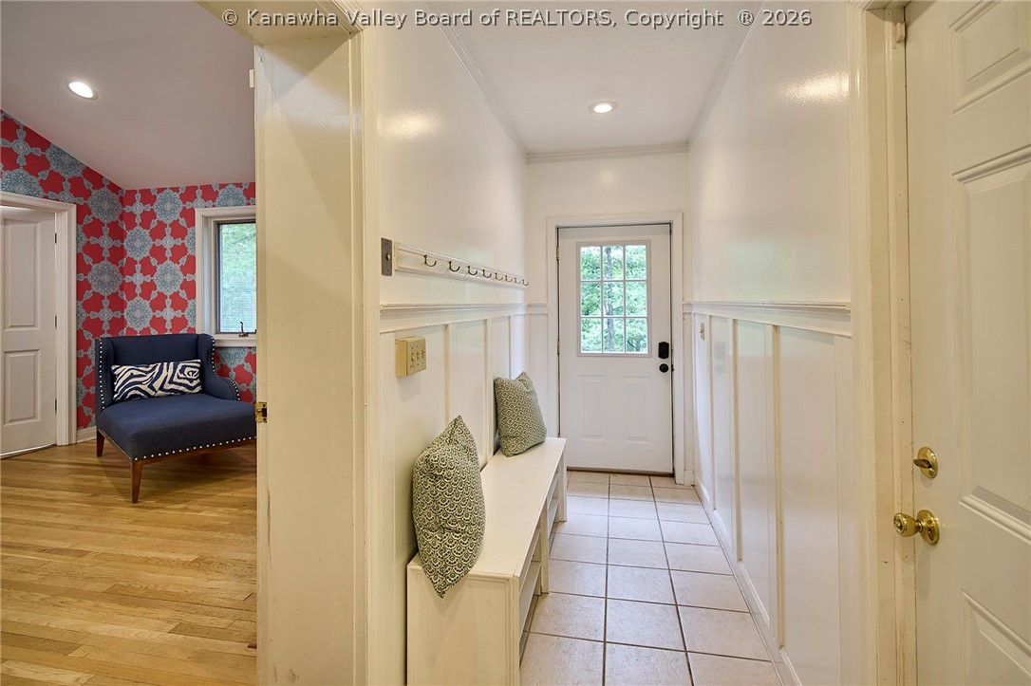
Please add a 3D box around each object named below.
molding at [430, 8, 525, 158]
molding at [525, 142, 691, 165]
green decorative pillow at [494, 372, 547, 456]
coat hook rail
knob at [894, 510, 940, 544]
[{"bbox_3d":[-0.141,-1.459,2.955,0.045,0.075,2.450,0,5,11],"label":"molding"},{"bbox_3d":[0.743,-1.568,4.030,1.350,0.080,0.050,1,3,11],"label":"molding"},{"bbox_3d":[0.029,0.421,3.000,0.160,0.440,0.440,-18,-8,29],"label":"green decorative pillow"},{"bbox_3d":[-0.140,-0.398,2.905,0.060,0.105,2.580,0,5,11],"label":"coat hook rail"},{"bbox_3d":[0.854,0.394,1.046,0.063,0.067,0.067,0,3,11],"label":"knob"}]

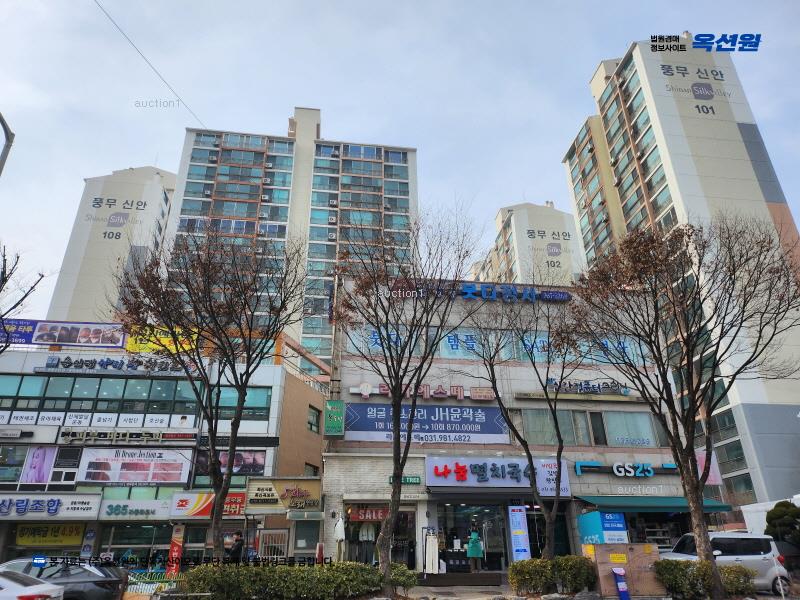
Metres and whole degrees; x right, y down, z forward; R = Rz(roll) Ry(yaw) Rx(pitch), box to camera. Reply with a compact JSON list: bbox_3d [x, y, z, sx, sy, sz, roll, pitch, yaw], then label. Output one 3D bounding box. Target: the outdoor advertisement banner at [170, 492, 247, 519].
[{"bbox_3d":[-8.371,9.077,24.489,3.154,0.969,0.400,3,-26,-7],"label":"outdoor advertisement banner"}]

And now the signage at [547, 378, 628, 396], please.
[{"bbox_3d":[7.740,3.617,22.795,3.572,0.596,0.150,3,-26,-8],"label":"signage"}]

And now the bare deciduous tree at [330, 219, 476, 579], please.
[{"bbox_3d":[0.301,2.315,15.721,4.530,10.520,4.530,3,-26,-7],"label":"bare deciduous tree"}]

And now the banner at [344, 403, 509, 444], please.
[{"bbox_3d":[1.098,4.737,21.247,6.359,1.420,0.080,3,-26,-8],"label":"banner"}]

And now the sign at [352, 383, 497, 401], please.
[{"bbox_3d":[0.969,3.661,21.856,5.840,0.624,0.300,3,-26,-7],"label":"sign"}]

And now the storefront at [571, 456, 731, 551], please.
[{"bbox_3d":[8.979,7.960,20.489,5.010,4.130,3.000,3,-26,-7],"label":"storefront"}]

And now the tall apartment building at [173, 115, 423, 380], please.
[{"bbox_3d":[-14.123,1.868,73.899,32.210,61.480,12.500,3,-26,-8],"label":"tall apartment building"}]

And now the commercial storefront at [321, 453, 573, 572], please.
[{"bbox_3d":[1.686,7.908,20.304,9.040,3.980,2.400,3,-26,-7],"label":"commercial storefront"}]

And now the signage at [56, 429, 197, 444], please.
[{"bbox_3d":[-12.498,6.364,25.753,6.029,0.594,0.250,3,-26,-7],"label":"signage"}]

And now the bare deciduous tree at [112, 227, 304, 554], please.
[{"bbox_3d":[-5.870,2.667,15.960,5.700,10.220,5.700,3,-26,-7],"label":"bare deciduous tree"}]

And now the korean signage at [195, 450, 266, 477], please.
[{"bbox_3d":[-7.361,7.140,24.221,2.915,1.041,0.080,3,-26,-8],"label":"korean signage"}]

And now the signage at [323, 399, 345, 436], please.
[{"bbox_3d":[-2.444,4.447,20.744,0.739,1.338,0.250,3,-26,-8],"label":"signage"}]

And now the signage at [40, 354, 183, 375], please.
[{"bbox_3d":[-13.844,3.237,27.026,6.881,0.758,0.300,3,-26,-7],"label":"signage"}]

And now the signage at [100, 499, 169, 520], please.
[{"bbox_3d":[-10.748,8.613,22.710,2.662,0.777,0.250,3,-26,-8],"label":"signage"}]

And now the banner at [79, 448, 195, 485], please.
[{"bbox_3d":[-11.159,7.046,23.508,4.448,1.441,0.120,3,-26,-8],"label":"banner"}]

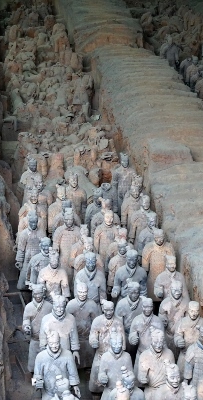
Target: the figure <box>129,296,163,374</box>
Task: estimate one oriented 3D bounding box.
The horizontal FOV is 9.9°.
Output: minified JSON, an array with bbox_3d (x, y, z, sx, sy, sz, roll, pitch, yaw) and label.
[{"bbox_3d":[0.686,2.353,17.970,0.570,1.820,0.450,-1,17,-5],"label":"figure"}]

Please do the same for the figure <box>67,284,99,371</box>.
[{"bbox_3d":[-0.261,2.049,17.195,0.540,1.850,0.420,-1,18,-4],"label":"figure"}]

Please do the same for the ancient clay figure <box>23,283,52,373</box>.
[{"bbox_3d":[-0.984,2.187,18.513,0.530,1.820,0.450,-1,17,-5],"label":"ancient clay figure"}]

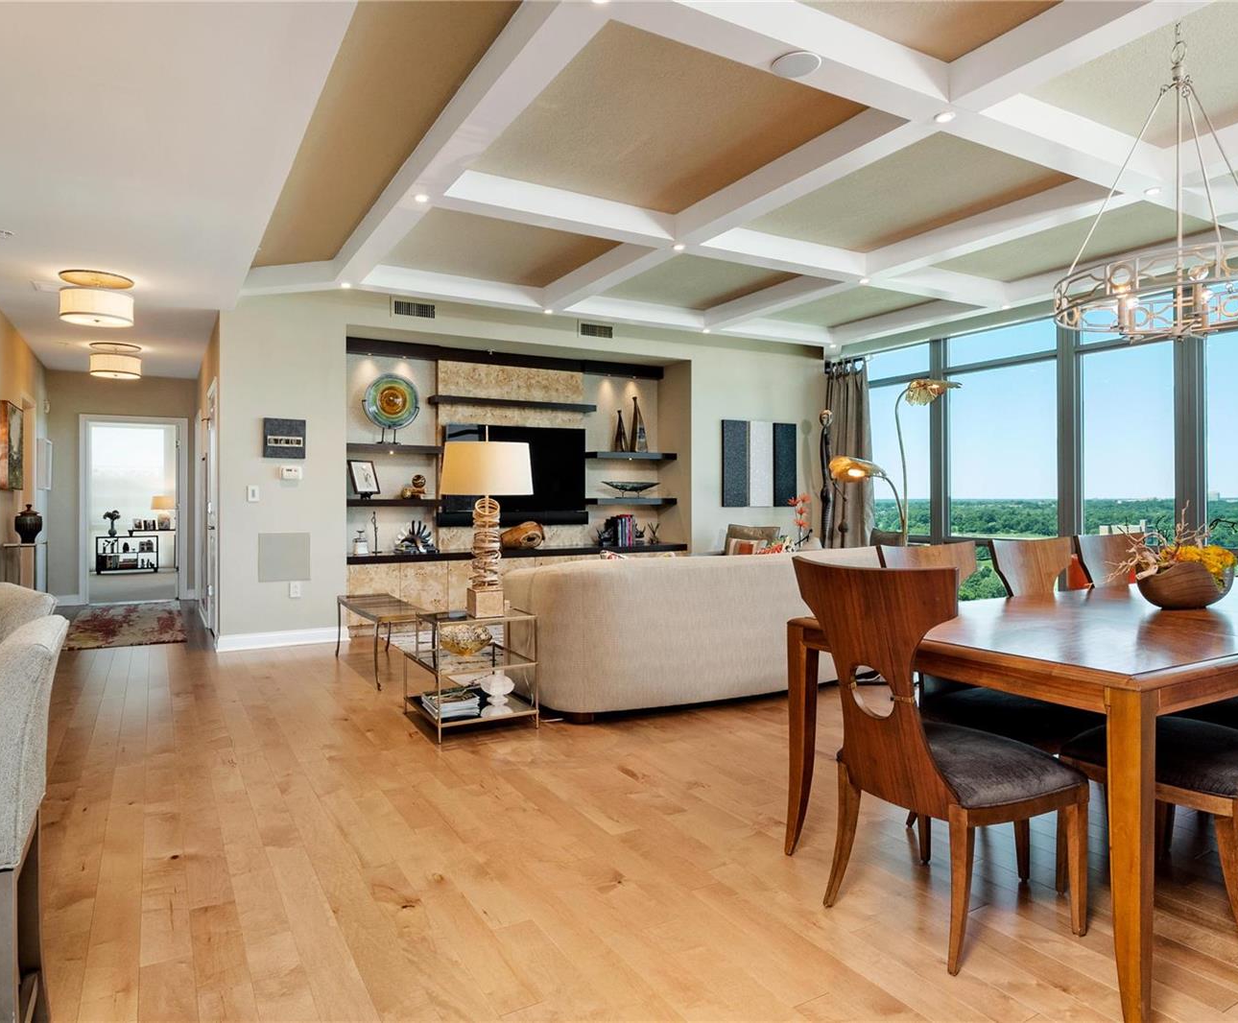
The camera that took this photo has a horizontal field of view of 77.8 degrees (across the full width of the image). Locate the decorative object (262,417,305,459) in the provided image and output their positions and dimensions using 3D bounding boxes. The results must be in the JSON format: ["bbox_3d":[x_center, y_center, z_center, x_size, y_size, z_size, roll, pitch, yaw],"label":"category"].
[{"bbox_3d":[-2.622,-0.577,6.055,0.305,0.320,0.035,0,1,-30],"label":"decorative object"}]

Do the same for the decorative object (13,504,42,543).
[{"bbox_3d":[-4.742,0.096,6.165,0.184,0.311,0.184,-1,1,-29],"label":"decorative object"}]

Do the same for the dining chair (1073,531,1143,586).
[{"bbox_3d":[2.442,0.617,3.417,0.540,1.010,0.660,0,1,-29],"label":"dining chair"}]

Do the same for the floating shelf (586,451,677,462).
[{"bbox_3d":[0.056,-0.573,8.113,1.090,0.068,0.360,0,1,-30],"label":"floating shelf"}]

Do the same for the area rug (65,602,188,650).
[{"bbox_3d":[-4.678,1.054,7.325,0.916,0.016,2.773,0,1,-29],"label":"area rug"}]

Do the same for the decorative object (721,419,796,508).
[{"bbox_3d":[1.563,-0.517,8.509,1.016,0.940,0.050,0,1,-29],"label":"decorative object"}]

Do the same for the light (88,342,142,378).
[{"bbox_3d":[-4.640,-1.375,7.080,0.395,0.255,0.395,0,1,-29],"label":"light"}]

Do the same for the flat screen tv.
[{"bbox_3d":[-1.015,-0.339,7.490,1.548,0.971,0.085,-1,1,-29],"label":"flat screen tv"}]

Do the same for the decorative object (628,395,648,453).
[{"bbox_3d":[0.211,-0.926,8.180,0.190,0.625,0.130,0,1,-30],"label":"decorative object"}]

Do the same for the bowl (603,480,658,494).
[{"bbox_3d":[0.135,-0.233,8.269,0.730,0.180,0.150,0,1,-29],"label":"bowl"}]

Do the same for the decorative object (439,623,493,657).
[{"bbox_3d":[-0.805,0.683,4.087,0.281,0.171,0.281,0,1,0],"label":"decorative object"}]

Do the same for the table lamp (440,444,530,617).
[{"bbox_3d":[-0.681,0.089,3.904,0.472,0.879,0.472,-1,1,-29],"label":"table lamp"}]

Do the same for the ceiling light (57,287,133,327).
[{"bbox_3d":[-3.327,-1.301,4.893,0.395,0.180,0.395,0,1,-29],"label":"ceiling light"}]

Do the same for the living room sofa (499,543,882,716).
[{"bbox_3d":[0.655,0.654,4.766,2.620,0.850,0.980,0,1,-30],"label":"living room sofa"}]

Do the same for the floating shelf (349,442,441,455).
[{"bbox_3d":[-2.113,-0.558,7.031,0.882,0.068,0.385,0,1,-29],"label":"floating shelf"}]

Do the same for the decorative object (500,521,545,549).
[{"bbox_3d":[-0.933,0.227,7.464,0.291,0.261,0.321,-1,1,-36],"label":"decorative object"}]

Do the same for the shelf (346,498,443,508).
[{"bbox_3d":[-2.037,-0.075,6.905,0.940,0.060,0.360,0,1,-30],"label":"shelf"}]

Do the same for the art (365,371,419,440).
[{"bbox_3d":[-2.045,-0.915,6.973,0.515,0.620,0.120,-1,1,-38],"label":"art"}]

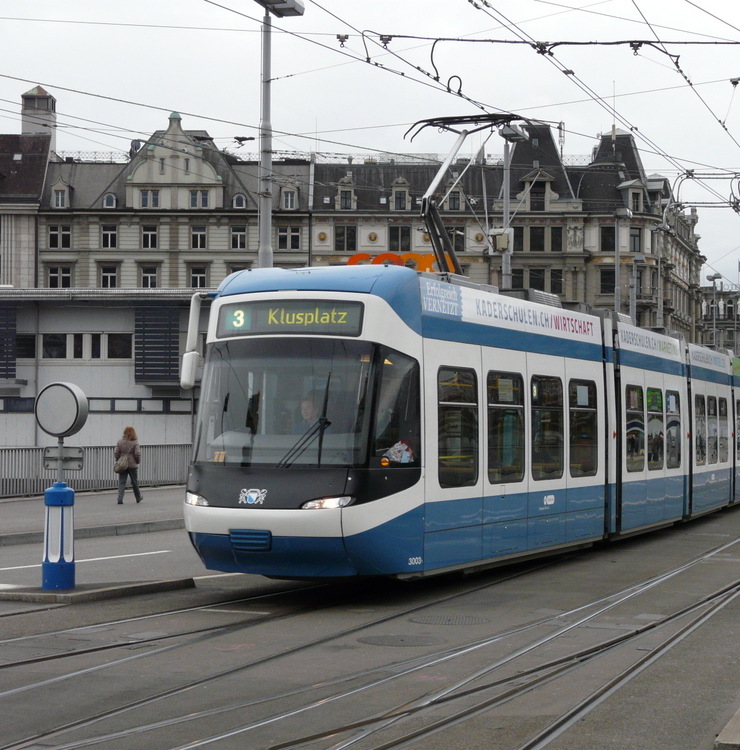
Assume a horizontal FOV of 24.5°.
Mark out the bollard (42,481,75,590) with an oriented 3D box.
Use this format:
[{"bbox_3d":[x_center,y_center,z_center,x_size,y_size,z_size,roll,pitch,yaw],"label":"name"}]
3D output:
[{"bbox_3d":[-3.100,1.597,17.018,0.330,1.080,0.330,0,-2,0],"label":"bollard"}]

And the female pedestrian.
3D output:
[{"bbox_3d":[-5.239,1.957,37.028,0.460,1.680,0.500,-1,-2,22],"label":"female pedestrian"}]

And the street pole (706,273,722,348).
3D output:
[{"bbox_3d":[20.796,-0.461,102.808,1.100,11.410,0.400,-1,-2,37],"label":"street pole"}]

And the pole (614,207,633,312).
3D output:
[{"bbox_3d":[10.092,-1.331,67.820,0.750,10.710,0.380,0,-2,20],"label":"pole"}]

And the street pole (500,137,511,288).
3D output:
[{"bbox_3d":[3.969,-1.803,49.825,0.270,10.390,0.270,-1,-2,22],"label":"street pole"}]

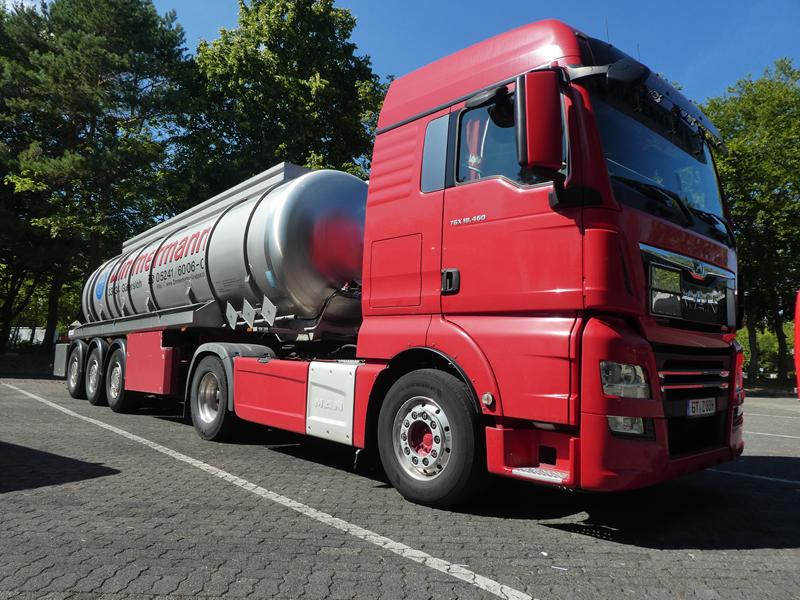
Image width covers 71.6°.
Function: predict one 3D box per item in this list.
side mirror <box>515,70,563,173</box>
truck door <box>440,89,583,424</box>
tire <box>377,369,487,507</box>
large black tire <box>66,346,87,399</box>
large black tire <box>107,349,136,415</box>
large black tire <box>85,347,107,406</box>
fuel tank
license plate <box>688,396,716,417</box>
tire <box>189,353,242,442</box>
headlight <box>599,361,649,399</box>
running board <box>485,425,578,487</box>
[{"bbox_3d":[0.830,-1.050,3.300,0.260,0.610,0.170,8,-8,-43],"label":"side mirror"},{"bbox_3d":[0.730,-0.358,3.683,0.130,2.220,1.090,8,-8,-43],"label":"truck door"},{"bbox_3d":[0.262,1.008,4.127,0.320,0.990,0.990,8,-8,-43],"label":"tire"},{"bbox_3d":[-6.290,1.449,11.012,0.360,1.020,1.020,8,-8,-43],"label":"large black tire"},{"bbox_3d":[-4.484,1.322,9.113,0.360,1.020,1.020,8,-8,-43],"label":"large black tire"},{"bbox_3d":[-5.385,1.385,10.061,0.360,1.020,1.020,8,-8,-43],"label":"large black tire"},{"bbox_3d":[-3.335,-0.393,9.711,2.050,2.150,8.400,8,-11,-43],"label":"fuel tank"},{"bbox_3d":[2.066,0.730,3.785,0.520,0.110,0.020,8,-8,-43],"label":"license plate"},{"bbox_3d":[-2.175,1.178,6.734,0.330,1.000,1.000,8,-8,-43],"label":"tire"},{"bbox_3d":[1.340,0.481,3.288,0.430,0.200,0.170,7,-8,-38],"label":"headlight"},{"bbox_3d":[0.862,0.965,3.444,0.260,0.270,0.650,8,-8,-43],"label":"running board"}]

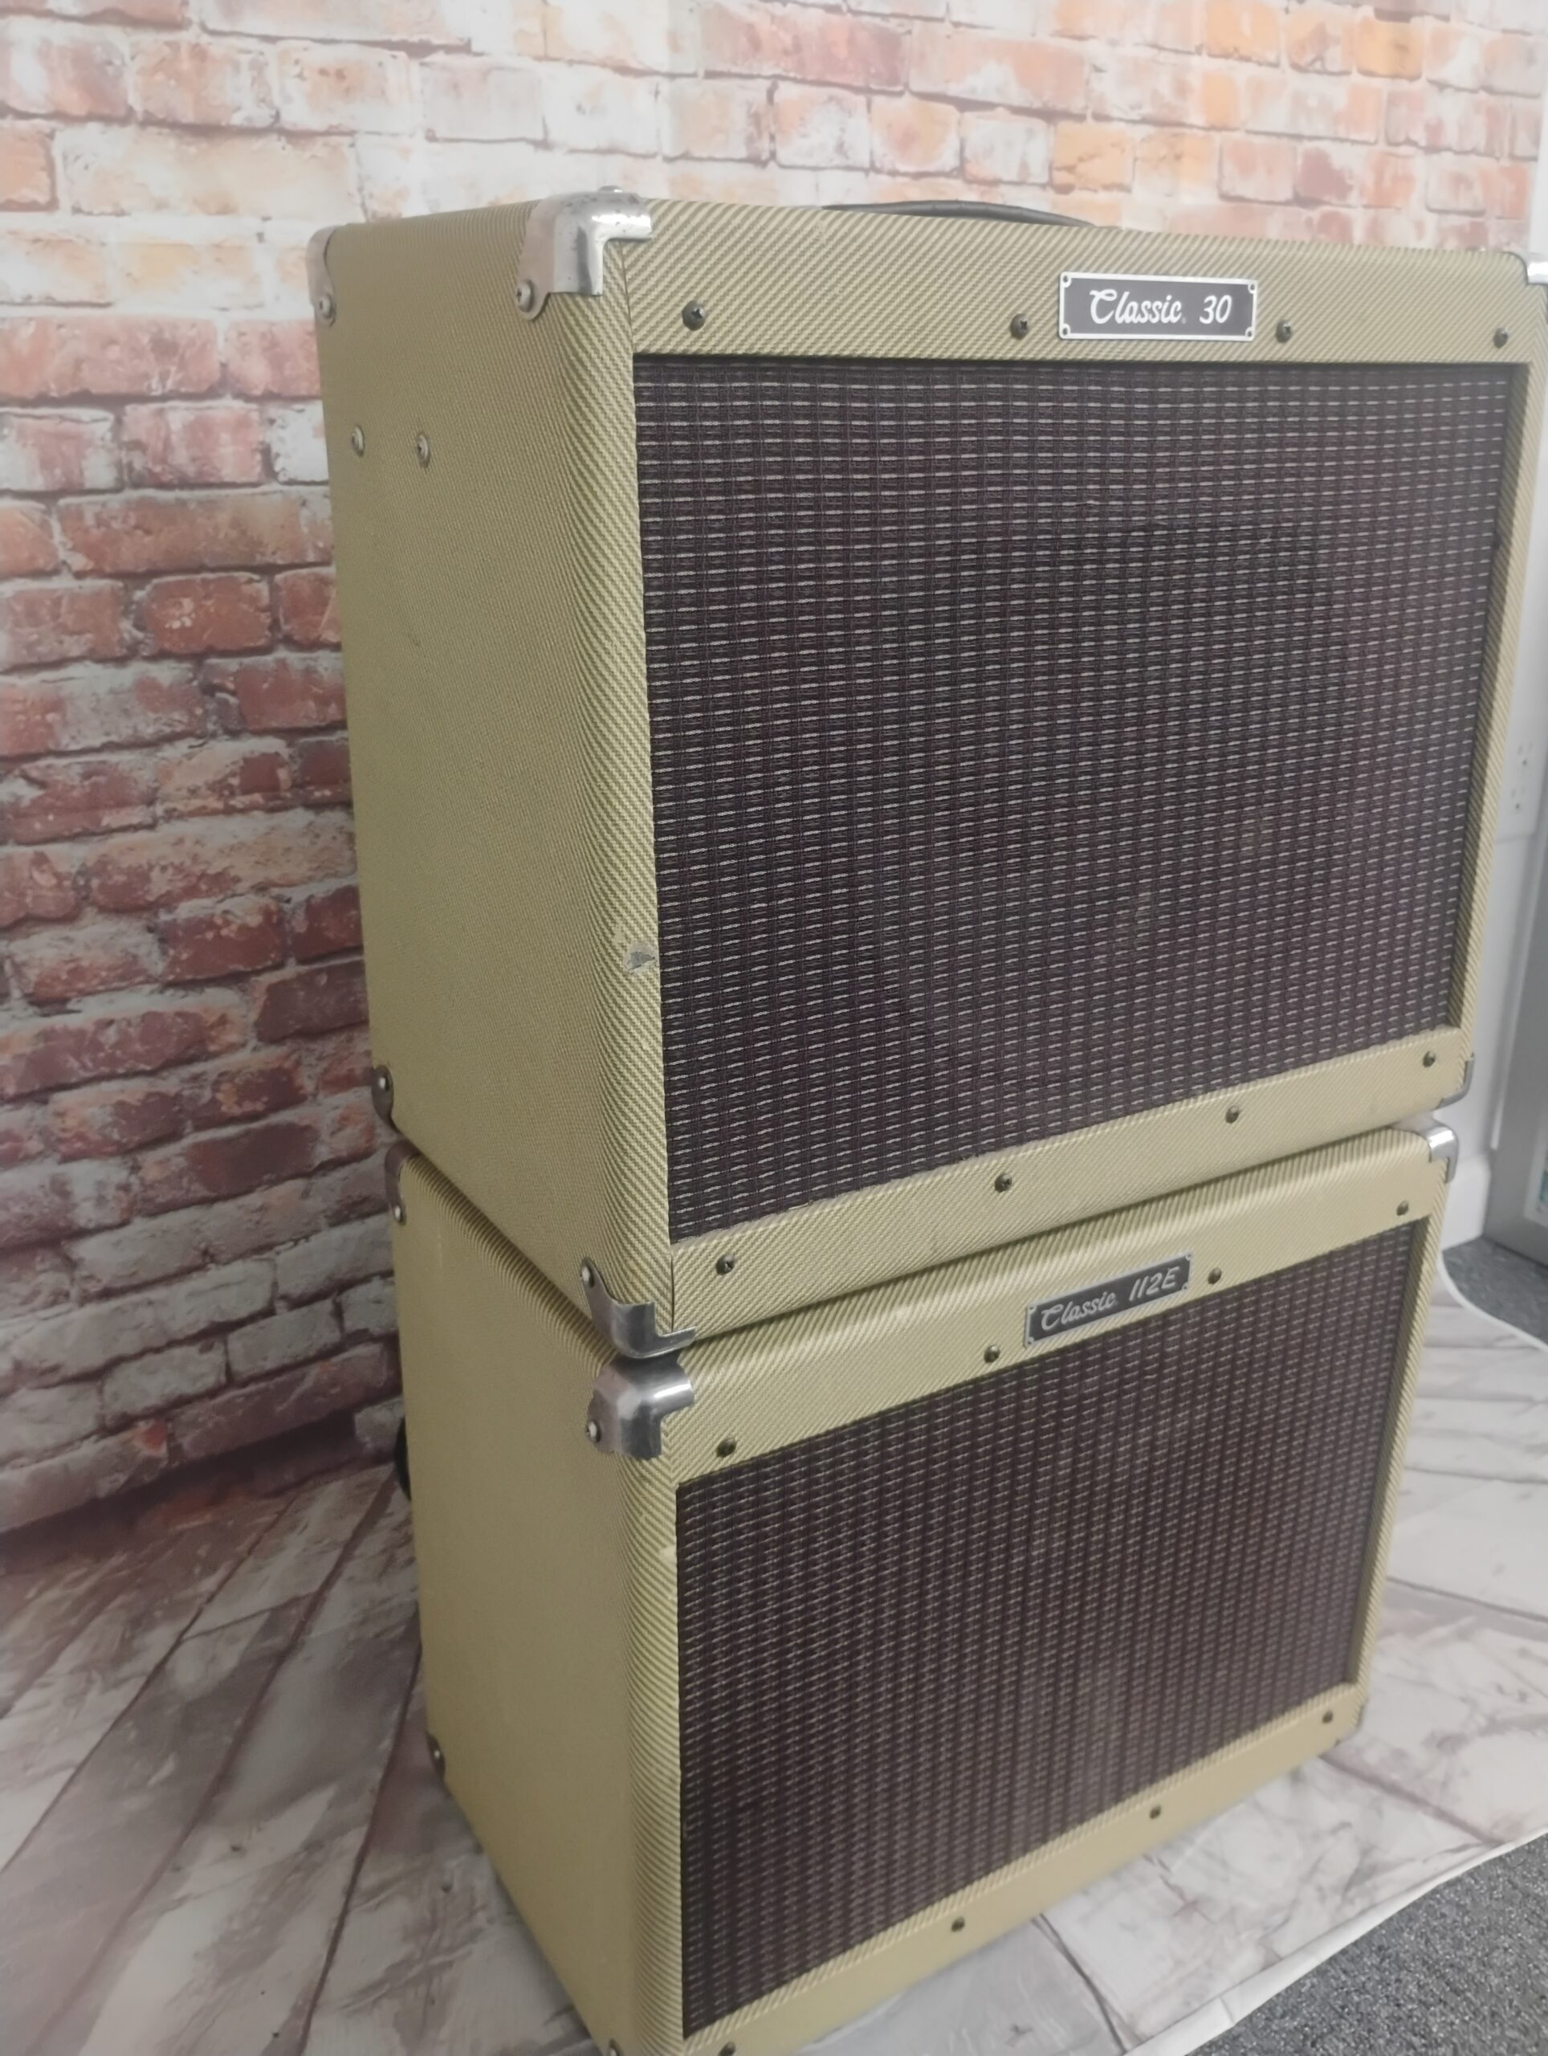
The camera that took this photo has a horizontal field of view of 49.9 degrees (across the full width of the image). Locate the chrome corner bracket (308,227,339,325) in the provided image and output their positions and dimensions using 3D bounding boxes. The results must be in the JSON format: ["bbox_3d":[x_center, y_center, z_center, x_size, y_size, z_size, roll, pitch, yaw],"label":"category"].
[{"bbox_3d":[-0.181,-0.333,0.738,0.039,0.039,0.045,-12,23,-29],"label":"chrome corner bracket"}]

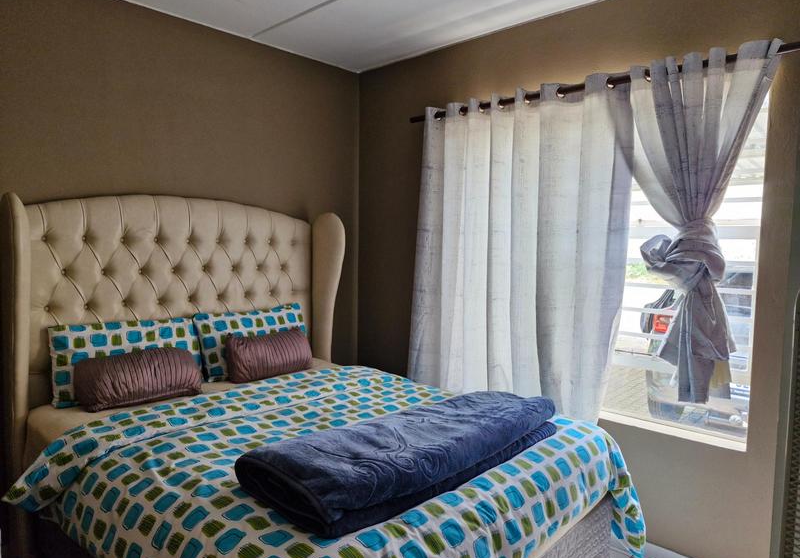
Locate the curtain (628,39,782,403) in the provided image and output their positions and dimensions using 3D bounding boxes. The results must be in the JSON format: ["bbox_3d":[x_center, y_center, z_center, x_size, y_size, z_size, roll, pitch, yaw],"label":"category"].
[{"bbox_3d":[1.182,-0.195,2.217,0.590,1.445,0.170,5,5,43],"label":"curtain"}]

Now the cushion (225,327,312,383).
[{"bbox_3d":[-0.698,0.411,2.928,0.470,0.250,0.150,-3,-21,-47],"label":"cushion"}]

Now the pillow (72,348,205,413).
[{"bbox_3d":[-1.173,0.440,2.415,0.480,0.250,0.150,-3,-21,-47],"label":"pillow"}]

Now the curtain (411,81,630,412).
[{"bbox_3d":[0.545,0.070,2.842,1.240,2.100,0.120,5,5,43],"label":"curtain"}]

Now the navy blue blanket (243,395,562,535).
[{"bbox_3d":[0.062,0.545,1.850,1.100,0.125,0.470,-3,5,-43],"label":"navy blue blanket"}]

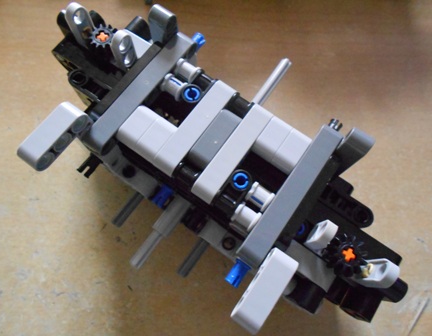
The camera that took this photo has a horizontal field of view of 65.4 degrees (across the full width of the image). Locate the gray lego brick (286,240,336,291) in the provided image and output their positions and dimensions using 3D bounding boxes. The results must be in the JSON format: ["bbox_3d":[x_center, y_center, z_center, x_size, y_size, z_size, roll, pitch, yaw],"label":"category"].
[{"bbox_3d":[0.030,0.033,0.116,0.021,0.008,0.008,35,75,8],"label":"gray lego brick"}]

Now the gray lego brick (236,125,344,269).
[{"bbox_3d":[0.026,0.008,0.115,0.008,0.008,0.056,35,75,8],"label":"gray lego brick"}]

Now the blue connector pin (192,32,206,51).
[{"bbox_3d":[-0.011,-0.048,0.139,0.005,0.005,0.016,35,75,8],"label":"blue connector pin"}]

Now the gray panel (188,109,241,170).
[{"bbox_3d":[0.000,-0.010,0.119,0.008,0.008,0.024,35,75,8],"label":"gray panel"}]

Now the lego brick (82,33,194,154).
[{"bbox_3d":[-0.027,-0.028,0.124,0.008,0.008,0.056,35,75,8],"label":"lego brick"}]

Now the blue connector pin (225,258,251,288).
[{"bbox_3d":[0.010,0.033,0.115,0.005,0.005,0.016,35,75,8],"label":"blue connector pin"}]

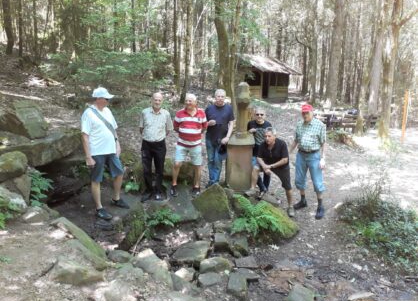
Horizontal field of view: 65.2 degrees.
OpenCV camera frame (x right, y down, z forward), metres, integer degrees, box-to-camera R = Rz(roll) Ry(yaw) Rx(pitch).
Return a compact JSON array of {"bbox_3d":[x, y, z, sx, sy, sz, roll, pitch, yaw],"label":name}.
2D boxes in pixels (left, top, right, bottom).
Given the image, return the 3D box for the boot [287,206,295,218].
[{"bbox_3d":[1.213,0.907,4.870,0.110,0.120,0.270,3,10,11],"label":"boot"}]

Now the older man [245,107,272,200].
[{"bbox_3d":[0.890,0.044,5.700,0.500,1.600,0.420,2,8,9],"label":"older man"}]

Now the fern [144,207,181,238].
[{"bbox_3d":[-0.655,1.014,4.600,0.500,0.360,0.440,1,6,0],"label":"fern"}]

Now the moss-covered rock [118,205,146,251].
[{"bbox_3d":[-1.042,1.063,4.450,0.380,0.450,0.480,-1,6,-11],"label":"moss-covered rock"}]

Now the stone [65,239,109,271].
[{"bbox_3d":[-1.200,1.010,3.185,0.520,0.150,0.200,9,13,39],"label":"stone"}]

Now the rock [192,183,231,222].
[{"bbox_3d":[0.045,0.777,4.880,0.560,0.500,0.420,1,8,0],"label":"rock"}]

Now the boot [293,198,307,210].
[{"bbox_3d":[1.516,0.885,5.459,0.280,0.140,0.110,-7,13,-32],"label":"boot"}]

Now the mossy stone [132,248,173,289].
[{"bbox_3d":[-0.615,1.269,3.588,0.310,0.180,0.500,-6,12,-26],"label":"mossy stone"}]

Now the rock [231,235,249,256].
[{"bbox_3d":[0.410,1.244,4.317,0.210,0.170,0.240,4,12,20],"label":"rock"}]

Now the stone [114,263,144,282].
[{"bbox_3d":[-0.833,1.245,3.420,0.270,0.130,0.190,0,11,0],"label":"stone"}]

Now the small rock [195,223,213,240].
[{"bbox_3d":[-0.074,1.098,4.400,0.250,0.150,0.240,1,8,0],"label":"small rock"}]

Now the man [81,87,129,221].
[{"bbox_3d":[-1.435,0.007,4.520,0.500,1.760,0.560,9,11,43],"label":"man"}]

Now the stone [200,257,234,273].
[{"bbox_3d":[0.100,1.344,3.857,0.380,0.130,0.200,0,11,0],"label":"stone"}]

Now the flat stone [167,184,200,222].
[{"bbox_3d":[-0.402,0.844,5.250,0.540,0.200,1.050,1,11,0],"label":"flat stone"}]

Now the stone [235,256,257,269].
[{"bbox_3d":[0.434,1.296,3.780,0.290,0.070,0.250,1,8,0],"label":"stone"}]

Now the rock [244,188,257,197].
[{"bbox_3d":[0.686,0.694,5.400,0.210,0.120,0.200,1,6,0],"label":"rock"}]

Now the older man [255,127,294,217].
[{"bbox_3d":[0.954,0.288,4.900,0.580,1.340,0.600,6,11,26],"label":"older man"}]

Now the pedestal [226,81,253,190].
[{"bbox_3d":[0.548,-0.223,5.473,0.450,1.820,0.430,0,6,-7],"label":"pedestal"}]

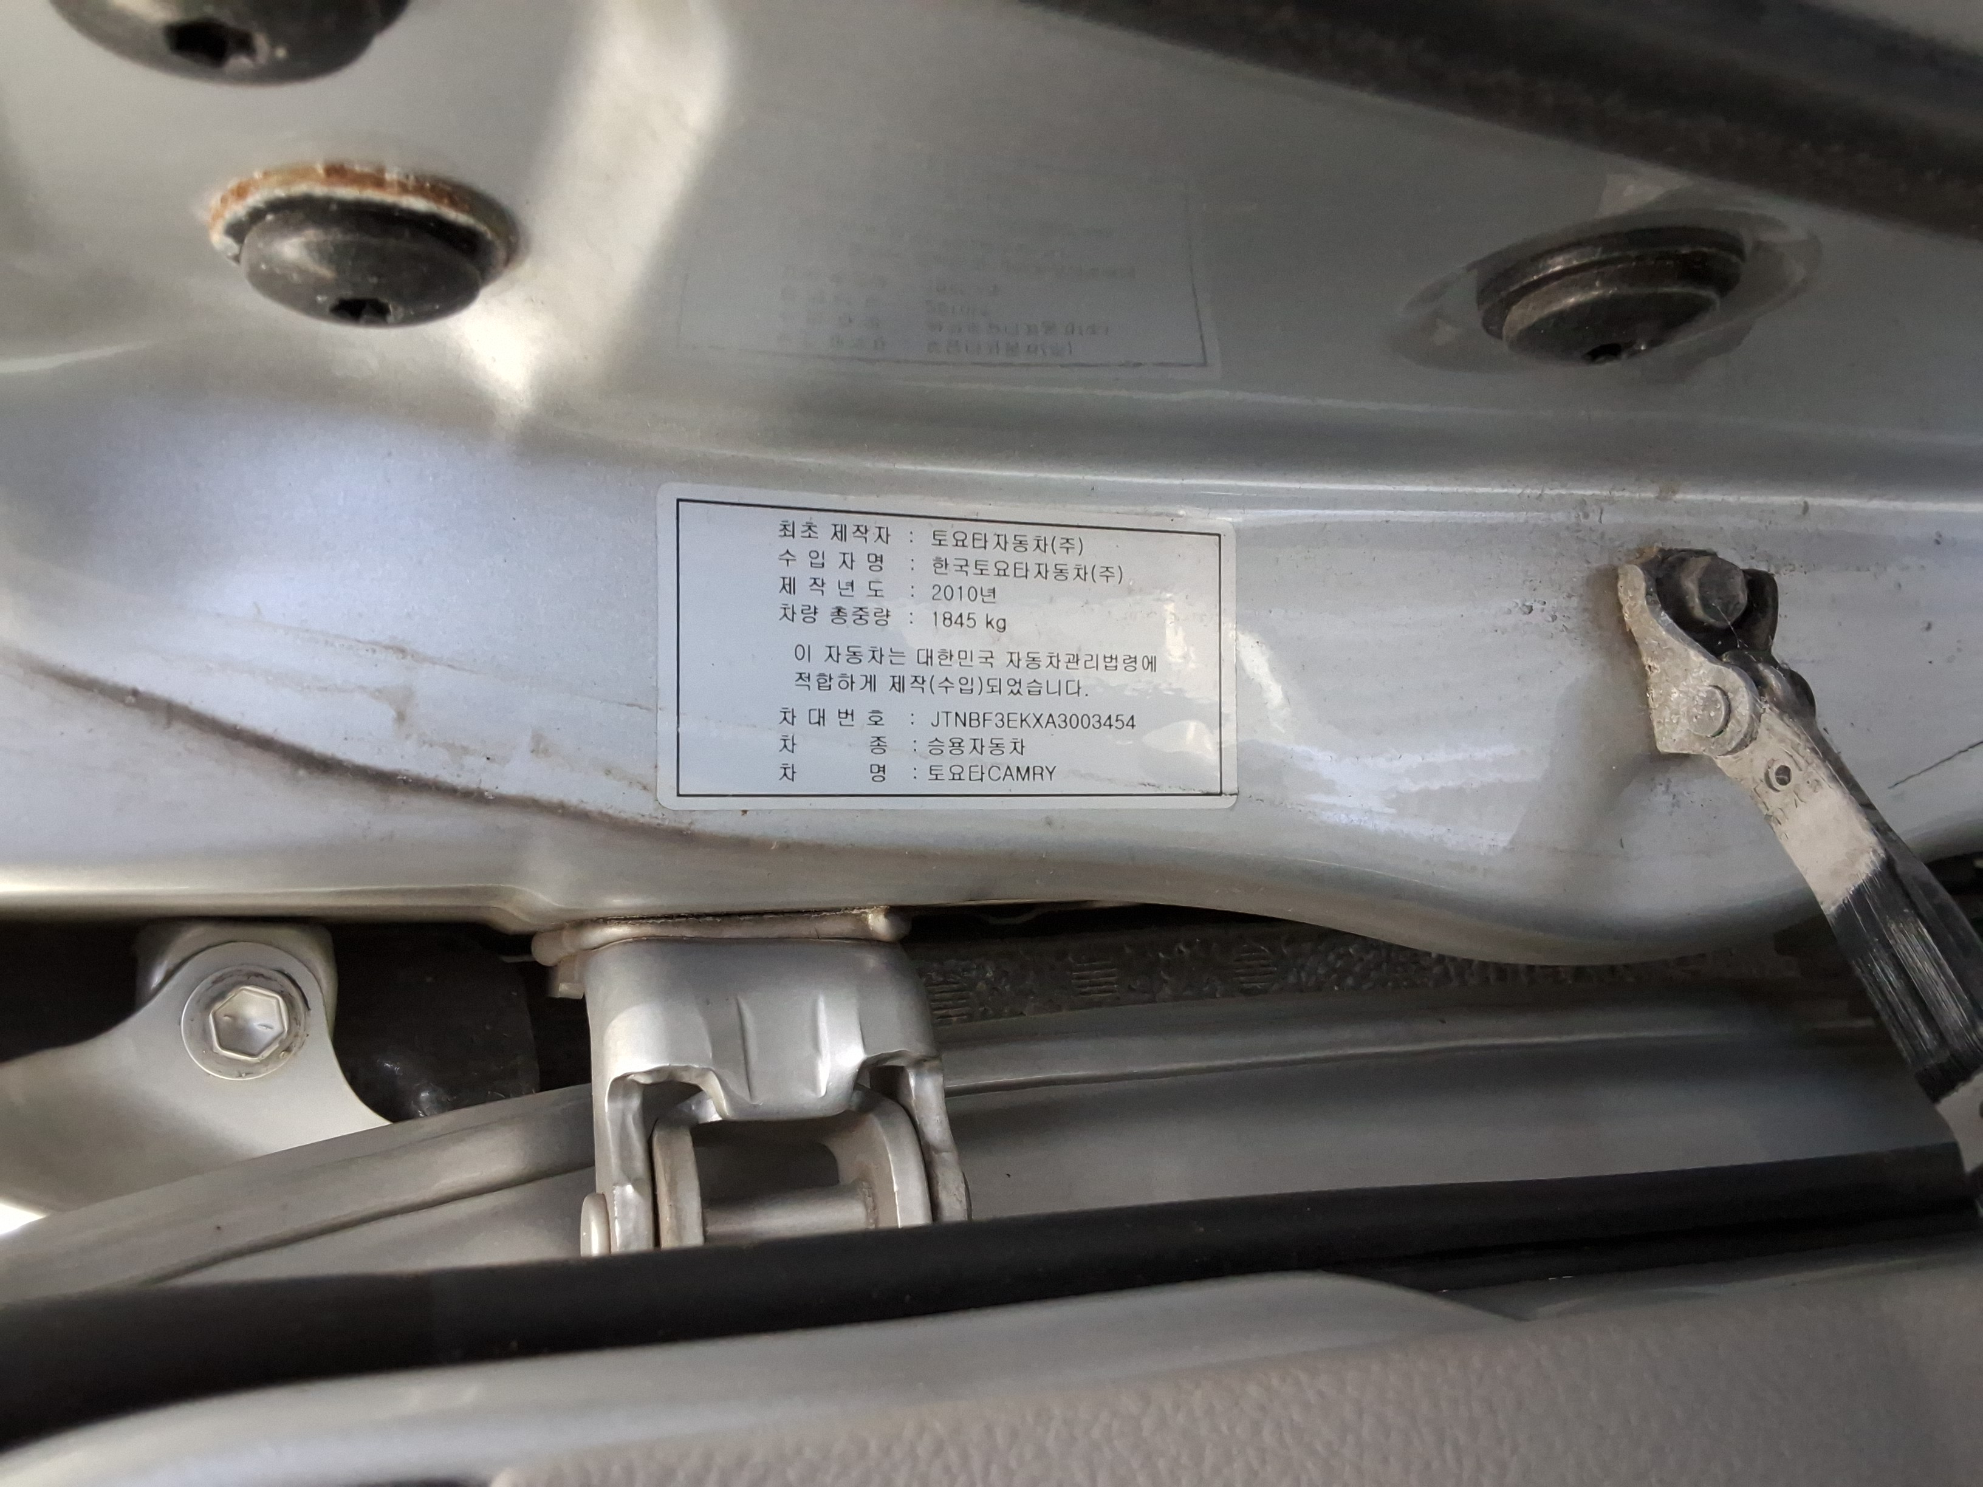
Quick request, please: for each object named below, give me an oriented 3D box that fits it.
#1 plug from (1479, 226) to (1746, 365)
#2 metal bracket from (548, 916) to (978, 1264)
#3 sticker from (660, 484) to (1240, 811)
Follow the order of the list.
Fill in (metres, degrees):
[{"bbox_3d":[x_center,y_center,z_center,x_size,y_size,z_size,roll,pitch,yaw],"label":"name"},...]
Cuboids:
[{"bbox_3d":[0.077,-0.057,0.200,0.032,0.032,0.011,155,112,-67],"label":"plug"},{"bbox_3d":[-0.038,0.053,0.252,0.038,0.062,0.052,175,95,-69],"label":"metal bracket"},{"bbox_3d":[-0.004,-0.013,0.249,0.001,0.095,0.048,175,95,-69],"label":"sticker"}]

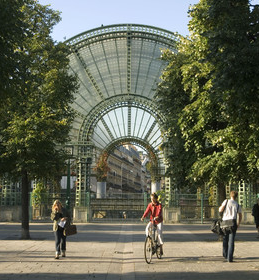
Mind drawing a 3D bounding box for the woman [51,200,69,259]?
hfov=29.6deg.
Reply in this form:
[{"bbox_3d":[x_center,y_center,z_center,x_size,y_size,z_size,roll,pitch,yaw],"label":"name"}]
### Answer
[{"bbox_3d":[-1.905,2.462,13.549,0.540,1.583,0.460,0,-7,-2],"label":"woman"}]

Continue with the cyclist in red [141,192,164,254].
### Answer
[{"bbox_3d":[0.632,2.198,12.919,0.600,1.596,0.950,-2,-7,18],"label":"cyclist in red"}]

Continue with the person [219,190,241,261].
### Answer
[{"bbox_3d":[2.678,2.273,13.015,0.600,1.831,0.500,1,-7,-5],"label":"person"}]

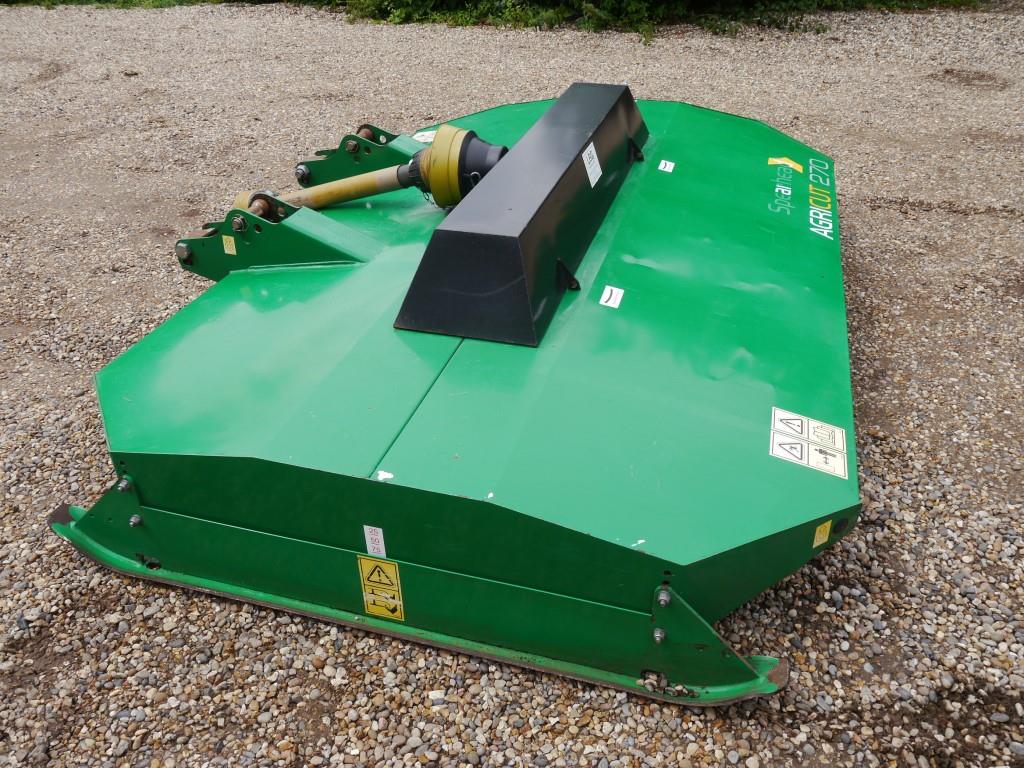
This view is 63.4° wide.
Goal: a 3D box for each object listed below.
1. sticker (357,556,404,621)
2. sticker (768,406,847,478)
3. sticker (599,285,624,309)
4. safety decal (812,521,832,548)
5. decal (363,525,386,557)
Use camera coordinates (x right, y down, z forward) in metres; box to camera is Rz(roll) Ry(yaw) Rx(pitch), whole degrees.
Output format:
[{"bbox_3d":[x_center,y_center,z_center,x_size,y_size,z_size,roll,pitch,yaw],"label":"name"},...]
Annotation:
[{"bbox_3d":[-0.277,0.436,1.759,0.089,0.177,0.002,9,35,14],"label":"sticker"},{"bbox_3d":[0.648,0.127,1.808,0.164,0.002,0.181,16,36,9],"label":"sticker"},{"bbox_3d":[0.268,-0.231,2.205,0.049,0.002,0.106,16,36,9],"label":"sticker"},{"bbox_3d":[0.622,0.301,1.656,0.040,0.061,0.002,-17,36,-22],"label":"safety decal"},{"bbox_3d":[-0.278,0.321,1.682,0.040,0.082,0.002,9,35,14],"label":"decal"}]

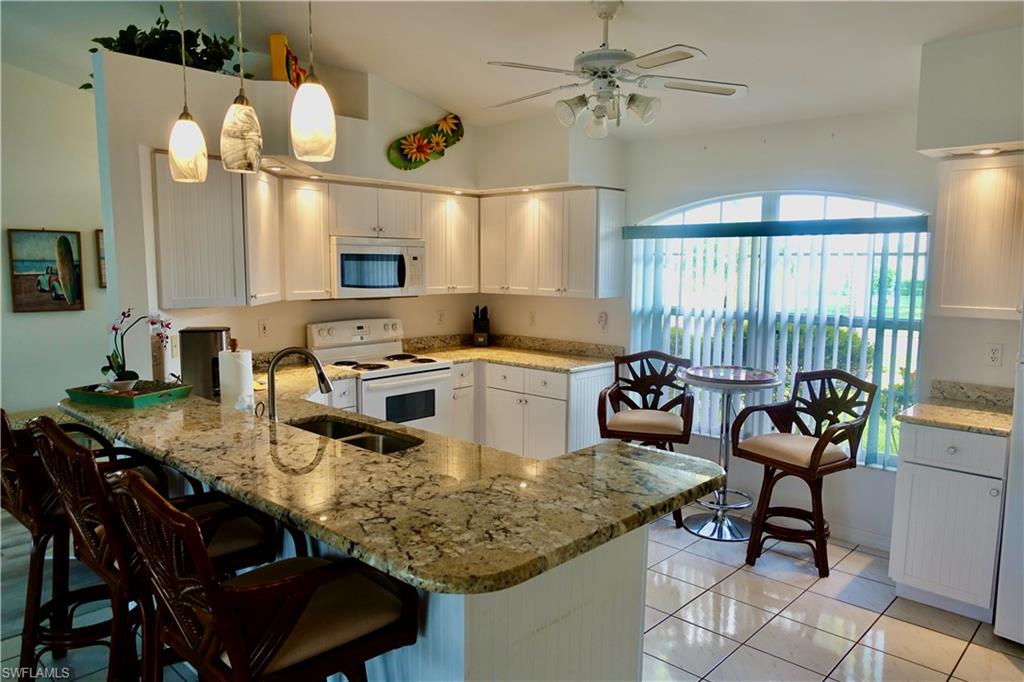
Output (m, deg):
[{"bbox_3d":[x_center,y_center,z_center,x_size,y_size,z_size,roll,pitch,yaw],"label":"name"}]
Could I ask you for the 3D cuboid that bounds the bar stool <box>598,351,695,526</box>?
[{"bbox_3d":[0.861,0.610,4.351,0.540,1.030,0.510,2,6,16],"label":"bar stool"}]

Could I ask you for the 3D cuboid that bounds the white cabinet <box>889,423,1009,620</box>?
[{"bbox_3d":[2.202,0.816,3.349,0.425,0.877,0.600,6,9,44],"label":"white cabinet"}]

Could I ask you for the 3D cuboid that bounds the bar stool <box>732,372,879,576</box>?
[{"bbox_3d":[1.591,0.688,3.766,0.530,1.035,0.520,-4,7,-31],"label":"bar stool"}]

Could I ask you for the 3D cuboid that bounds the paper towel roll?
[{"bbox_3d":[-1.294,0.179,3.201,0.145,0.275,0.145,0,6,0],"label":"paper towel roll"}]

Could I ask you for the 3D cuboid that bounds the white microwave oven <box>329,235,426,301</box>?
[{"bbox_3d":[-1.035,-0.527,4.918,0.400,0.417,0.760,6,9,44],"label":"white microwave oven"}]

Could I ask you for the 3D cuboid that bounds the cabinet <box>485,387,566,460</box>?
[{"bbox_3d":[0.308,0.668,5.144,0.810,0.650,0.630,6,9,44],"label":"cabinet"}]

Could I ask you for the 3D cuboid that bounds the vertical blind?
[{"bbox_3d":[1.563,-0.139,4.326,1.840,1.620,0.120,6,9,44],"label":"vertical blind"}]

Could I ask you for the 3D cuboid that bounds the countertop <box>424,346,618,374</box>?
[{"bbox_3d":[-0.039,0.148,5.208,1.540,0.040,0.940,6,9,44],"label":"countertop"}]

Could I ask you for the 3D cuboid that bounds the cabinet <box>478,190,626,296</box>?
[{"bbox_3d":[0.280,-0.724,5.189,1.168,0.752,0.333,6,8,44],"label":"cabinet"}]

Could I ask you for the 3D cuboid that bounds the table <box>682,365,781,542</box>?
[{"bbox_3d":[1.320,0.677,4.208,0.605,0.960,0.605,6,9,44],"label":"table"}]

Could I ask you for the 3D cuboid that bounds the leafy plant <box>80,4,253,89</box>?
[{"bbox_3d":[-1.756,-1.507,3.533,0.350,0.370,0.800,6,8,44],"label":"leafy plant"}]

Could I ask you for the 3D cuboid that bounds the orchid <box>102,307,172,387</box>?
[{"bbox_3d":[-1.917,0.047,3.494,0.305,0.427,0.190,-3,7,-29],"label":"orchid"}]

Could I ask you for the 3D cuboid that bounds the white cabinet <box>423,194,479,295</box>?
[{"bbox_3d":[-0.584,-0.753,5.412,0.335,0.765,0.595,6,9,44],"label":"white cabinet"}]

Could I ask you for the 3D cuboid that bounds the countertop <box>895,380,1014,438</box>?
[{"bbox_3d":[2.160,0.306,3.233,0.429,0.135,0.645,6,8,44],"label":"countertop"}]

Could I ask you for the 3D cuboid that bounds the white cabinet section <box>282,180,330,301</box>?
[{"bbox_3d":[-1.447,-0.659,4.533,0.337,0.757,0.338,6,9,44],"label":"white cabinet section"}]

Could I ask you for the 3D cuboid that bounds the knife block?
[{"bbox_3d":[-0.260,-0.068,5.823,0.125,0.250,0.150,0,6,-1],"label":"knife block"}]

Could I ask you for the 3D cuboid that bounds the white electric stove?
[{"bbox_3d":[-0.914,0.471,4.883,0.690,1.187,0.765,6,8,44],"label":"white electric stove"}]

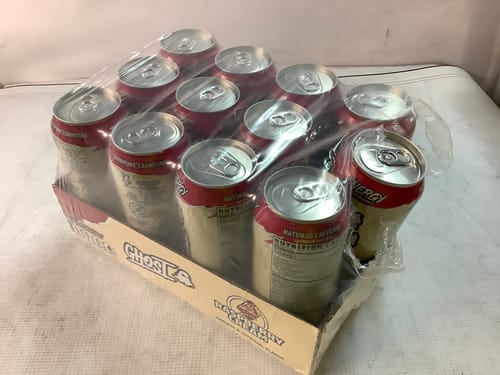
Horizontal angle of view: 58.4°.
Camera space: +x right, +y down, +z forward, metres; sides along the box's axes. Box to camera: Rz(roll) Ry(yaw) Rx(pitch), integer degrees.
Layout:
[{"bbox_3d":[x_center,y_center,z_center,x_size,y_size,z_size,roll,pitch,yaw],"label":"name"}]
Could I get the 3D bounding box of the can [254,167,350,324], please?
[{"bbox_3d":[0.037,0.060,0.350,0.067,0.157,0.067,0,44,0],"label":"can"}]

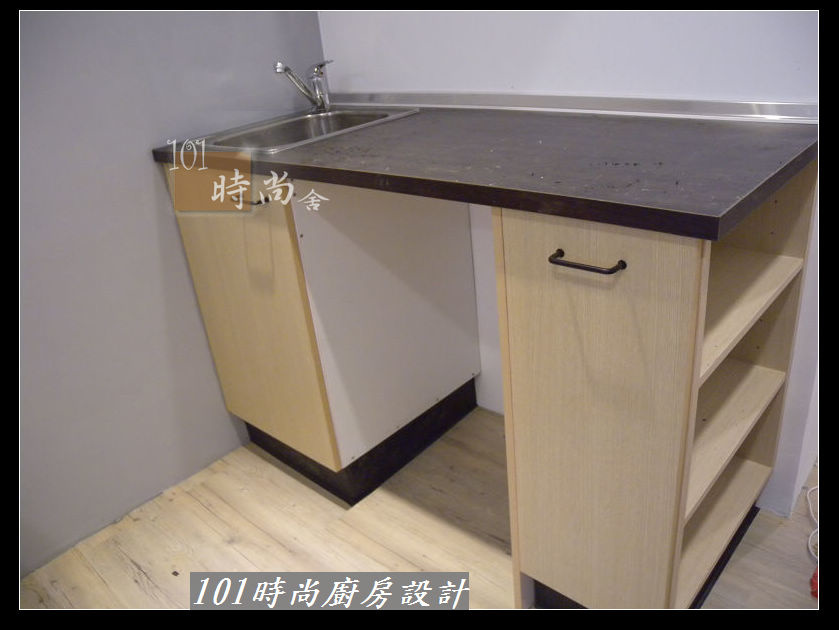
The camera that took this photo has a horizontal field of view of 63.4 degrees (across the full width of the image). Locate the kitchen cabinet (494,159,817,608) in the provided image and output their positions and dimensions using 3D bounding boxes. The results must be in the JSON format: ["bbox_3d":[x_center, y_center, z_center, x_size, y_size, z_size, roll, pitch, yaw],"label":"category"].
[{"bbox_3d":[0.440,0.152,1.270,0.320,0.837,0.513,16,33,39],"label":"kitchen cabinet"}]

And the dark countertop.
[{"bbox_3d":[0.047,-0.353,1.418,1.342,0.030,0.587,16,33,39],"label":"dark countertop"}]

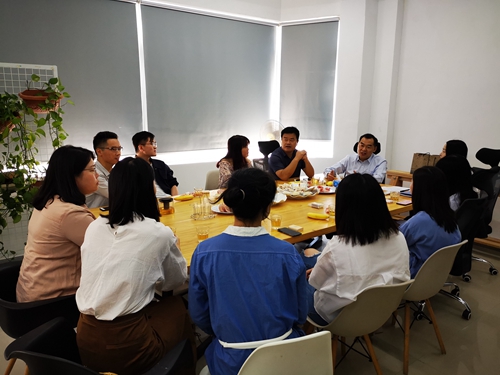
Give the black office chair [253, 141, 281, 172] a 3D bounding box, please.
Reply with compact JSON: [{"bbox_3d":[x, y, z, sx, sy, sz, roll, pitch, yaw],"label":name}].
[{"bbox_3d":[0.330,0.030,4.351,0.640,1.130,0.640,-7,14,-31],"label":"black office chair"}]

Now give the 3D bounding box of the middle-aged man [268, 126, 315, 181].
[{"bbox_3d":[0.420,0.008,4.122,0.540,1.270,0.760,-5,13,-24],"label":"middle-aged man"}]

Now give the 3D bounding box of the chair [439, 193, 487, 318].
[{"bbox_3d":[1.410,0.443,2.916,0.600,0.920,0.620,-9,15,-35],"label":"chair"}]

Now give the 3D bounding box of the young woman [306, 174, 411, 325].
[{"bbox_3d":[0.440,0.486,2.066,0.480,1.190,0.720,-5,13,-24],"label":"young woman"}]

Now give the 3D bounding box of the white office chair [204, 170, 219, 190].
[{"bbox_3d":[-0.170,0.249,4.071,0.470,0.820,0.530,-9,15,-37],"label":"white office chair"}]

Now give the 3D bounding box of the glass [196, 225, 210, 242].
[{"bbox_3d":[-0.262,0.259,2.186,0.073,0.084,0.073,0,12,0],"label":"glass"}]

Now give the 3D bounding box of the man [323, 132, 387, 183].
[{"bbox_3d":[1.120,0.038,4.149,0.580,1.200,0.750,7,14,29],"label":"man"}]

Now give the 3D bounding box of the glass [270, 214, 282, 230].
[{"bbox_3d":[0.164,0.212,2.408,0.071,0.083,0.071,0,12,0],"label":"glass"}]

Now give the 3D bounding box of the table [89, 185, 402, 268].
[{"bbox_3d":[0.204,0.489,3.110,2.550,0.750,1.370,-9,15,-35],"label":"table"}]

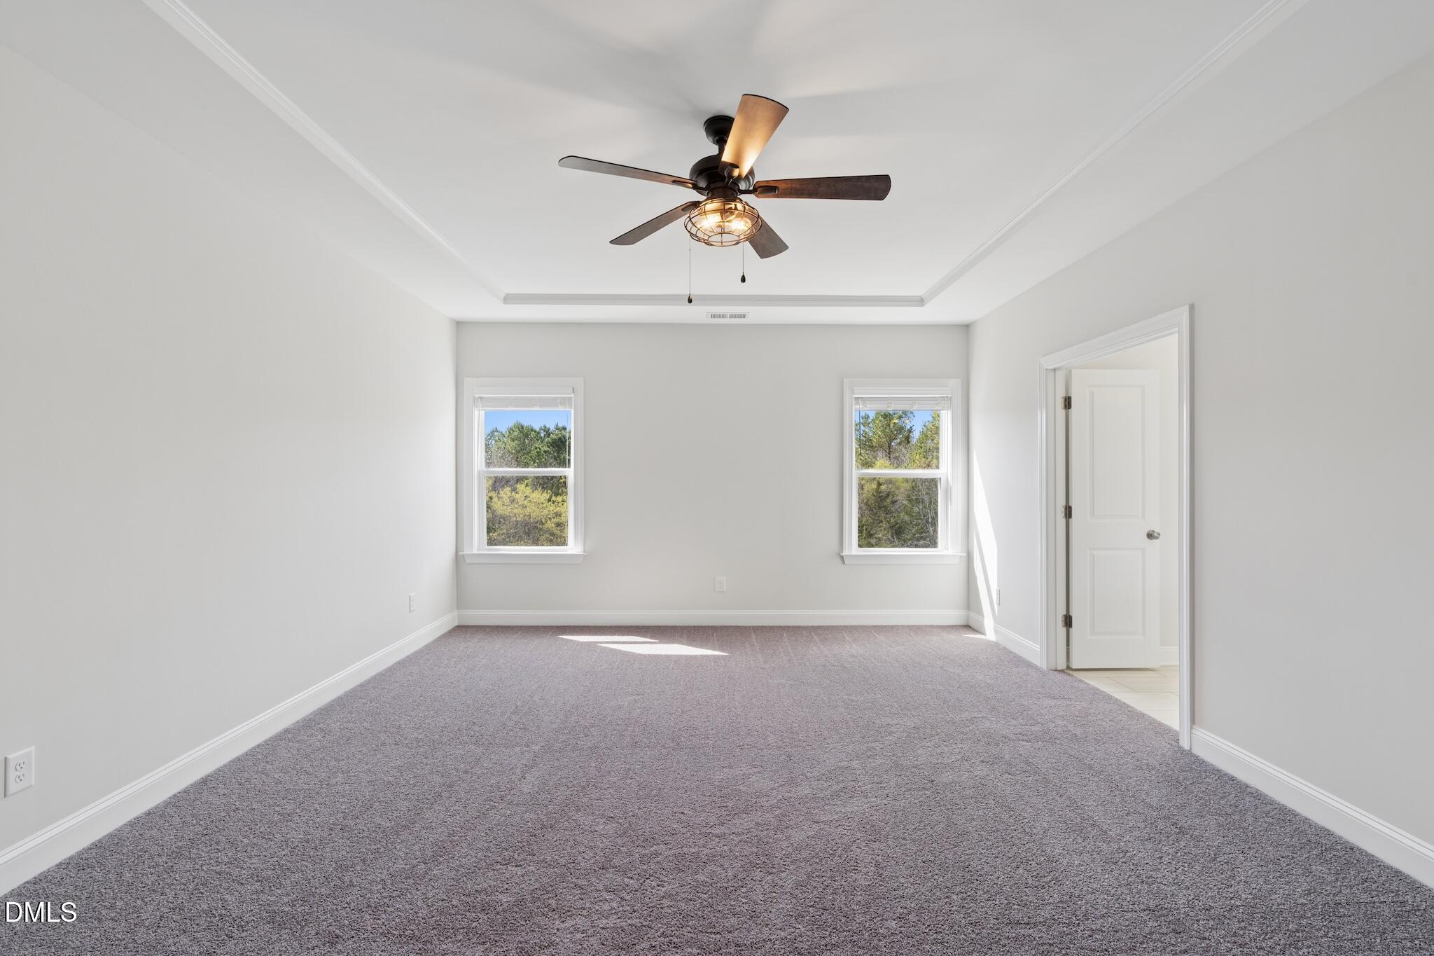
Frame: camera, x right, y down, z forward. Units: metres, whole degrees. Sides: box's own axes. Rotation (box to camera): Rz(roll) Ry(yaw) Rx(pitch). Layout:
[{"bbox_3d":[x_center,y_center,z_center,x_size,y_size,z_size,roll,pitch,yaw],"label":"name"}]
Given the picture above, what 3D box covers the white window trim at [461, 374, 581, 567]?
[{"bbox_3d":[-1.690,-0.059,5.594,1.085,1.622,0.120,0,0,-1],"label":"white window trim"}]

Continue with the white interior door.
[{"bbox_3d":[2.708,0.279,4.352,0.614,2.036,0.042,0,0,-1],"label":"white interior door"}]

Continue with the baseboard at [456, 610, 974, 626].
[{"bbox_3d":[-0.029,1.225,5.578,4.497,0.131,0.018,0,0,-1],"label":"baseboard"}]

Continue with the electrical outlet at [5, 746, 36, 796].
[{"bbox_3d":[-2.228,0.938,2.036,0.010,0.125,0.081,0,0,-1],"label":"electrical outlet"}]

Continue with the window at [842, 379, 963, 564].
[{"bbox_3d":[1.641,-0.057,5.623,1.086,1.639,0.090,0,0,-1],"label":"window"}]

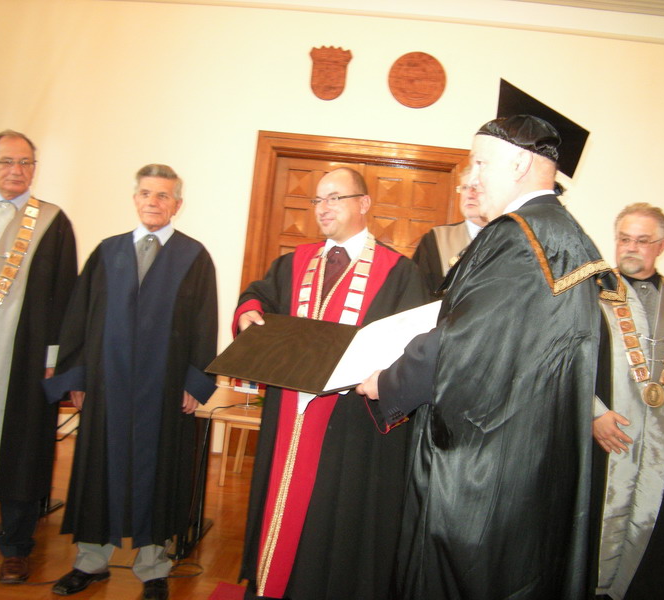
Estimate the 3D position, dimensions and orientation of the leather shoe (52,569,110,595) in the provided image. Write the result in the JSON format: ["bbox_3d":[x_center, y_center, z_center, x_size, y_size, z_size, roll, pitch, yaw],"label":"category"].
[{"bbox_3d":[-0.969,1.066,2.502,0.102,0.100,0.275,4,-3,33],"label":"leather shoe"}]

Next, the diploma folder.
[{"bbox_3d":[0.011,0.112,1.564,0.498,0.076,0.372,-4,20,17],"label":"diploma folder"}]

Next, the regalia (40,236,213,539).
[{"bbox_3d":[-0.790,0.354,2.590,0.670,1.230,0.400,7,-3,-13],"label":"regalia"}]

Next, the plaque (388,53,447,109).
[{"bbox_3d":[0.691,-1.776,5.214,0.465,0.465,0.030,6,-3,3],"label":"plaque"}]

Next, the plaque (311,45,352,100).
[{"bbox_3d":[-0.019,-1.843,5.250,0.342,0.445,0.030,6,-3,3],"label":"plaque"}]

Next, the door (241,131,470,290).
[{"bbox_3d":[0.134,0.027,5.202,1.730,2.643,0.140,6,-3,3],"label":"door"}]

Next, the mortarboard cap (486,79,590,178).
[{"bbox_3d":[0.477,-0.377,1.609,0.250,0.125,0.245,40,-4,18],"label":"mortarboard cap"}]

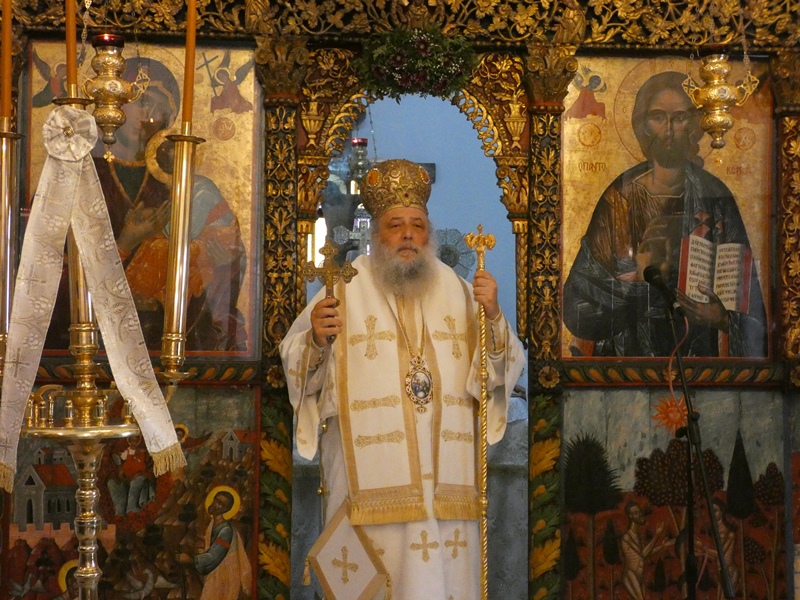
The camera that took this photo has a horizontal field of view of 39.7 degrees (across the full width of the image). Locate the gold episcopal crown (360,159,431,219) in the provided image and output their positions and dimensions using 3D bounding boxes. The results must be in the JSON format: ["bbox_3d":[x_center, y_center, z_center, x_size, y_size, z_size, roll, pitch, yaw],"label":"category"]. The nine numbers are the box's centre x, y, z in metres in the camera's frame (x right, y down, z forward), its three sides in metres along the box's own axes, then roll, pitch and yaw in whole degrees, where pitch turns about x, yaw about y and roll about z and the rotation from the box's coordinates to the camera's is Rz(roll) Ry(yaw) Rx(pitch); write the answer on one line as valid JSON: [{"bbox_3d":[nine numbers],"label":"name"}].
[{"bbox_3d":[-0.013,-0.323,3.210,0.200,0.165,0.200,-1,-11,-11],"label":"gold episcopal crown"}]

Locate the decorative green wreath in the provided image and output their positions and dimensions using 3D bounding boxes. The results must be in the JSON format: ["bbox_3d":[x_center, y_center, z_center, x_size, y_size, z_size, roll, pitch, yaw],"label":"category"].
[{"bbox_3d":[0.051,-0.728,3.430,0.375,0.225,0.140,0,-6,-2],"label":"decorative green wreath"}]

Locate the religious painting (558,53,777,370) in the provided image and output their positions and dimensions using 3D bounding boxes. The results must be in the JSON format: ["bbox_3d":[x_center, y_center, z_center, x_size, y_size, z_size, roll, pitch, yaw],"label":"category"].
[{"bbox_3d":[0.855,-0.290,3.560,0.675,0.975,0.040,0,-5,-2],"label":"religious painting"}]

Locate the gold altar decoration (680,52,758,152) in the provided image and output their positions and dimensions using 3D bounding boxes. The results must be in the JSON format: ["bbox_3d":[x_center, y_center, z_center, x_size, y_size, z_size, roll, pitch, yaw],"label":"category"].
[{"bbox_3d":[0.904,-0.568,3.140,0.210,0.275,0.200,-1,-6,11],"label":"gold altar decoration"}]

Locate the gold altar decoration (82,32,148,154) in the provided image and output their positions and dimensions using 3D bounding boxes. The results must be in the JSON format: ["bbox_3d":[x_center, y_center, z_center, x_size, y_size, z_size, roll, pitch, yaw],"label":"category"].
[{"bbox_3d":[-0.793,-0.572,3.070,0.185,0.325,0.185,1,-6,-6],"label":"gold altar decoration"}]

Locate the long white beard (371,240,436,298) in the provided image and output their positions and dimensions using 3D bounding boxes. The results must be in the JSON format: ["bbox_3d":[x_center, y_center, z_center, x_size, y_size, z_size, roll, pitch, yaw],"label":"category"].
[{"bbox_3d":[0.013,-0.088,3.140,0.185,0.170,0.120,0,-8,-10],"label":"long white beard"}]

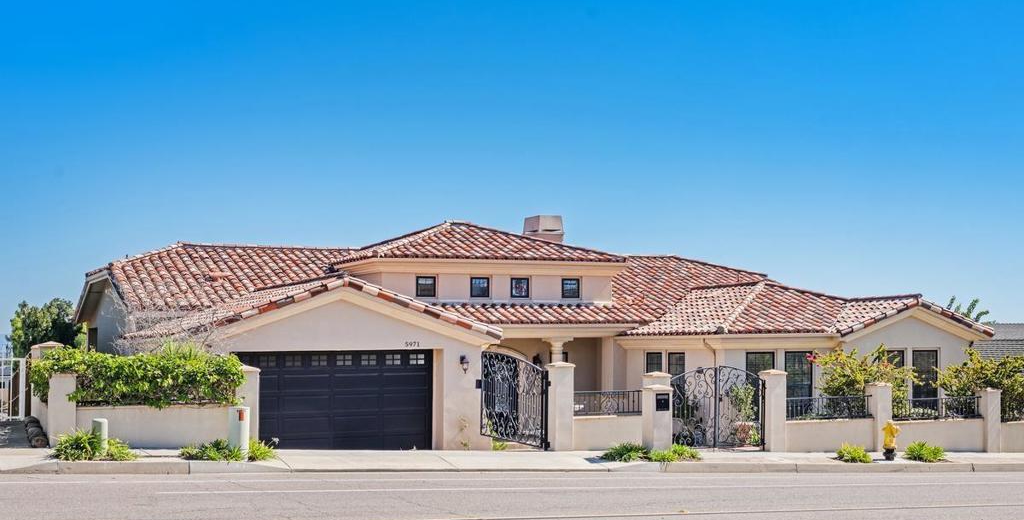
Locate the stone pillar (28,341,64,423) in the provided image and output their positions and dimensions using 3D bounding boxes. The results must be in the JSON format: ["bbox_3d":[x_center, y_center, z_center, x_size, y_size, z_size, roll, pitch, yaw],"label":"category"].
[{"bbox_3d":[-11.337,2.935,30.536,0.660,1.890,0.660,1,-1,-23],"label":"stone pillar"}]

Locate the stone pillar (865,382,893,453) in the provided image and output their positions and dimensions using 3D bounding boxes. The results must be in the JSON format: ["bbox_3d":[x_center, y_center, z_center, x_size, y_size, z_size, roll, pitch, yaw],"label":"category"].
[{"bbox_3d":[9.987,4.264,34.063,0.520,1.854,0.520,1,-1,-23],"label":"stone pillar"}]

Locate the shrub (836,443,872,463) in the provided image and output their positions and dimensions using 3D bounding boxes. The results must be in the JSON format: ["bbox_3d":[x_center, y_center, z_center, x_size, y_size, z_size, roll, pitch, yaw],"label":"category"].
[{"bbox_3d":[8.676,4.850,31.689,0.711,0.456,0.638,1,-1,-23],"label":"shrub"}]

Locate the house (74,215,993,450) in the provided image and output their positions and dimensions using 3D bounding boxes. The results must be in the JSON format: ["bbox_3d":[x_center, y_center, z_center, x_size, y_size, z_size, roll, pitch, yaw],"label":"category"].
[{"bbox_3d":[0.792,1.626,39.547,25.888,6.148,18.500,1,-1,-23],"label":"house"}]

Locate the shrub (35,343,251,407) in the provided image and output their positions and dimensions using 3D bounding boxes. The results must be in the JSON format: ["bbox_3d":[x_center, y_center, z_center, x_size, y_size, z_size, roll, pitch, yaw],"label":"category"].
[{"bbox_3d":[-8.018,2.496,26.935,4.253,1.228,1.600,1,-1,-23],"label":"shrub"}]

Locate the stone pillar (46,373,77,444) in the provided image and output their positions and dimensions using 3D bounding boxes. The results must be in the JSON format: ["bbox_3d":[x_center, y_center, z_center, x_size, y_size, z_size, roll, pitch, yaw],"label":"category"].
[{"bbox_3d":[-9.325,3.095,25.955,0.530,1.499,0.530,1,-1,-23],"label":"stone pillar"}]

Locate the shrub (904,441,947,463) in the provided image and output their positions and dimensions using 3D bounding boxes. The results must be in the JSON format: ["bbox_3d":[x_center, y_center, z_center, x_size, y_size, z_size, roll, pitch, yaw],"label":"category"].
[{"bbox_3d":[10.769,4.973,32.579,0.853,0.495,0.766,1,-1,-23],"label":"shrub"}]

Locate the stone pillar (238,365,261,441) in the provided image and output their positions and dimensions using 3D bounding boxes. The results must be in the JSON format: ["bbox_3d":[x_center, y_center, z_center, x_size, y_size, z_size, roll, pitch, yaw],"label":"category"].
[{"bbox_3d":[-5.810,3.211,27.432,0.520,1.793,0.520,1,-1,-23],"label":"stone pillar"}]

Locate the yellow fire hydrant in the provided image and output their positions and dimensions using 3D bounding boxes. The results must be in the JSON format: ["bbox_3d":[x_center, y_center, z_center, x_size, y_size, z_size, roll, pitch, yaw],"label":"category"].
[{"bbox_3d":[9.755,4.637,32.151,0.425,1.028,0.360,1,-1,-23],"label":"yellow fire hydrant"}]

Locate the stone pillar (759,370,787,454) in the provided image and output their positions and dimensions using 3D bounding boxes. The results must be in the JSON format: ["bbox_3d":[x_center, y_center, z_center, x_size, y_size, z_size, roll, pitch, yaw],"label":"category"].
[{"bbox_3d":[6.830,3.927,32.740,0.530,2.105,0.530,1,-1,-23],"label":"stone pillar"}]

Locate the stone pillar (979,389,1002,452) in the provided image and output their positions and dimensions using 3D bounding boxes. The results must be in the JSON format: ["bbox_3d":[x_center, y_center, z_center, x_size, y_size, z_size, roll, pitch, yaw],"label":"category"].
[{"bbox_3d":[13.559,4.539,35.562,0.520,1.800,0.520,1,-1,-23],"label":"stone pillar"}]

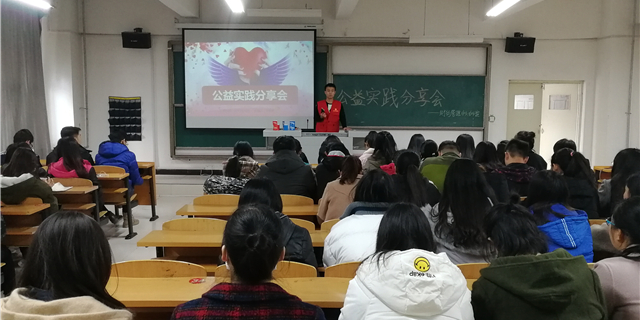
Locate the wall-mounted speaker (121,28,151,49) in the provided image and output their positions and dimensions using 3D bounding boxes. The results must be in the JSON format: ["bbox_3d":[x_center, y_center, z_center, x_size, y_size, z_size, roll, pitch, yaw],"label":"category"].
[{"bbox_3d":[-3.394,-2.214,9.208,0.520,0.300,0.290,0,13,-5],"label":"wall-mounted speaker"}]

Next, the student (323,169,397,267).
[{"bbox_3d":[0.260,0.656,2.809,0.540,1.230,0.750,0,6,-1],"label":"student"}]

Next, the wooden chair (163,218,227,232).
[{"bbox_3d":[-0.798,0.770,3.538,0.480,0.827,0.500,0,6,-1],"label":"wooden chair"}]

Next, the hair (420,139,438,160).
[{"bbox_3d":[1.195,-0.093,5.447,0.200,0.280,0.220,0,6,-1],"label":"hair"}]

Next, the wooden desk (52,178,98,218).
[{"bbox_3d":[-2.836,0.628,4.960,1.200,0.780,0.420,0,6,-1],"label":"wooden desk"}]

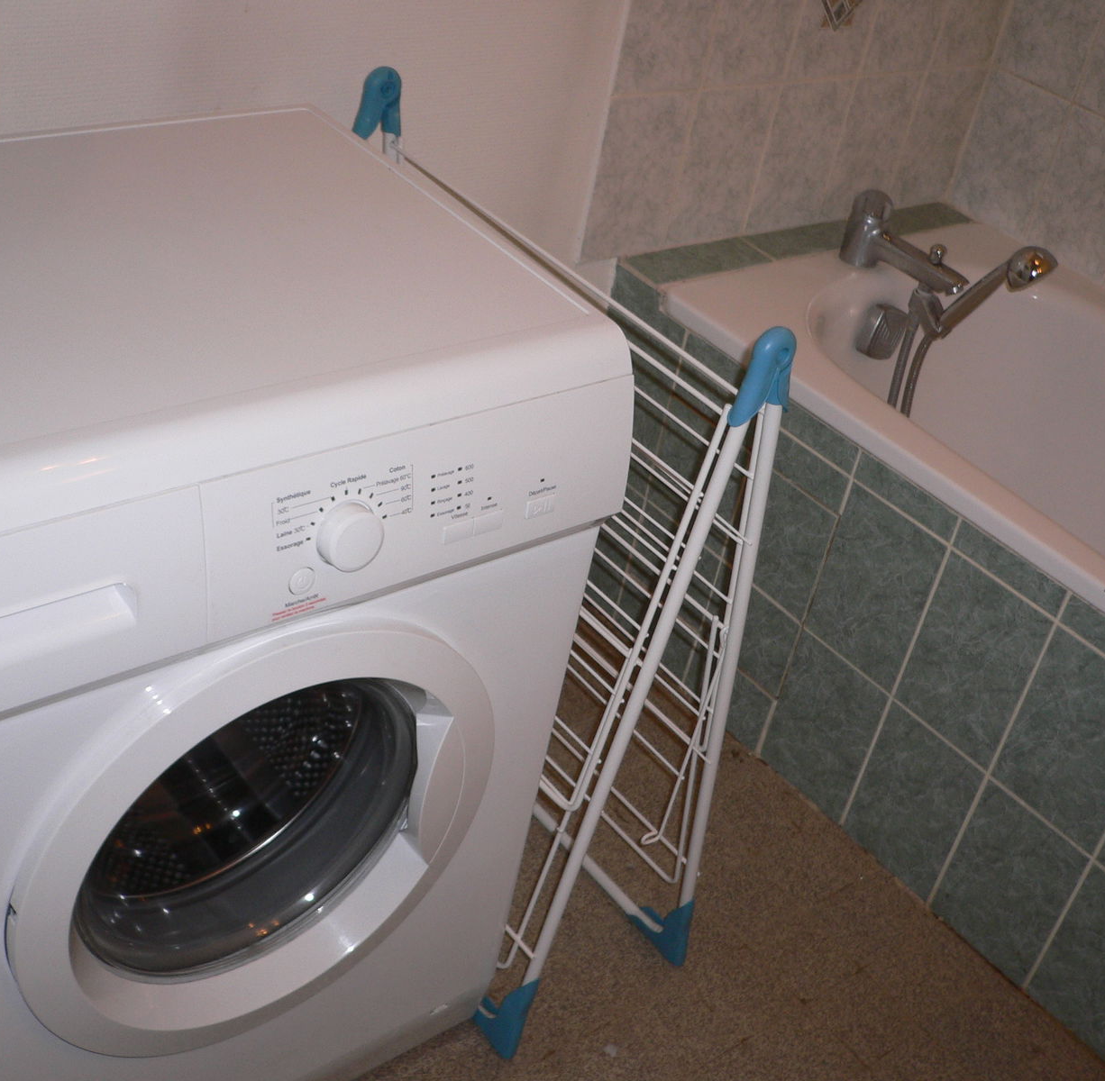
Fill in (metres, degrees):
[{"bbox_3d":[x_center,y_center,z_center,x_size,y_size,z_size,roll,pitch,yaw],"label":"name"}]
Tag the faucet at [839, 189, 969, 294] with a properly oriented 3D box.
[{"bbox_3d":[0.508,-0.411,2.059,0.052,0.104,0.205,-18,44,-35],"label":"faucet"}]

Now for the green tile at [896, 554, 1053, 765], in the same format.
[{"bbox_3d":[0.487,0.140,1.698,0.009,0.227,0.148,-18,44,-35],"label":"green tile"}]

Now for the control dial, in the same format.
[{"bbox_3d":[-0.138,-0.002,1.004,0.048,0.048,0.022,-18,44,-35],"label":"control dial"}]

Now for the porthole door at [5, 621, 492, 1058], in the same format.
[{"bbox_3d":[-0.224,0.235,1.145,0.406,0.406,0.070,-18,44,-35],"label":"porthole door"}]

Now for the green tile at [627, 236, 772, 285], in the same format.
[{"bbox_3d":[0.207,-0.389,2.038,0.226,0.009,0.080,-18,44,-35],"label":"green tile"}]

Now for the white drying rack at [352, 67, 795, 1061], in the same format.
[{"bbox_3d":[-0.050,0.022,1.554,0.270,0.865,0.600,-18,44,-35],"label":"white drying rack"}]

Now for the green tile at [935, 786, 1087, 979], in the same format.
[{"bbox_3d":[0.540,0.407,1.740,0.009,0.225,0.148,-18,44,-35],"label":"green tile"}]

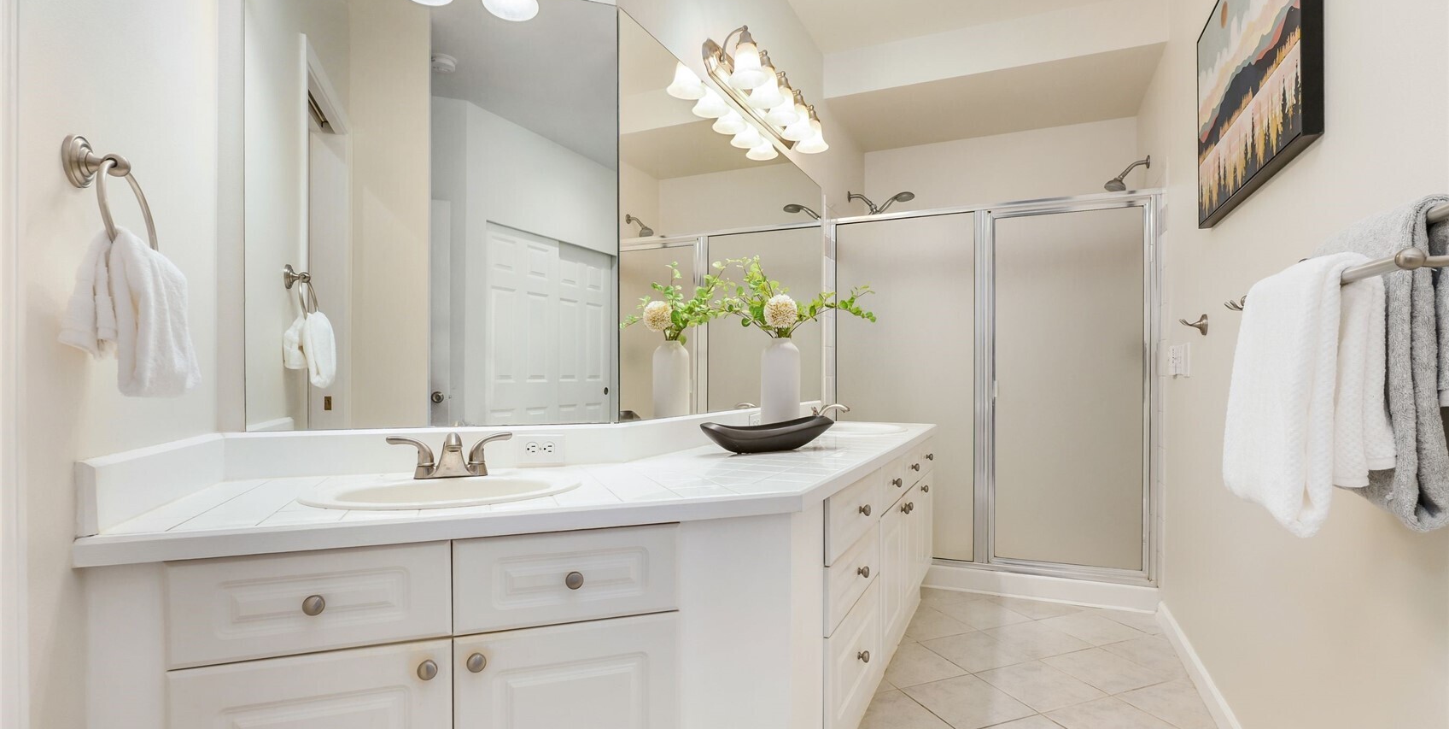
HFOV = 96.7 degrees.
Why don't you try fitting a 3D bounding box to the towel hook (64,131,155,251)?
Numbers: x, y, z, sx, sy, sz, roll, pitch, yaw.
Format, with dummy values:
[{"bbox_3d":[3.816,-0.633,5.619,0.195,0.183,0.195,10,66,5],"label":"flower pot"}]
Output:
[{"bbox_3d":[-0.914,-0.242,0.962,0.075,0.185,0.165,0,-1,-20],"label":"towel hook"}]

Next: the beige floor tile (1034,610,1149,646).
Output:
[{"bbox_3d":[1.557,1.125,2.732,0.304,0.010,0.304,0,-1,-20],"label":"beige floor tile"}]

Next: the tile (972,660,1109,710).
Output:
[{"bbox_3d":[1.089,1.114,2.233,0.304,0.010,0.304,0,-1,-20],"label":"tile"}]

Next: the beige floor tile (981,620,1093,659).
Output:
[{"bbox_3d":[1.256,1.105,2.579,0.298,0.010,0.298,0,-1,-20],"label":"beige floor tile"}]

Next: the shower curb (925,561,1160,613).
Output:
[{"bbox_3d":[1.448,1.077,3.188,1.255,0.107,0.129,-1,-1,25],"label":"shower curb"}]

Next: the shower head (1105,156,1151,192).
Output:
[{"bbox_3d":[2.069,-0.966,3.311,0.193,0.156,0.092,-1,-1,25],"label":"shower head"}]

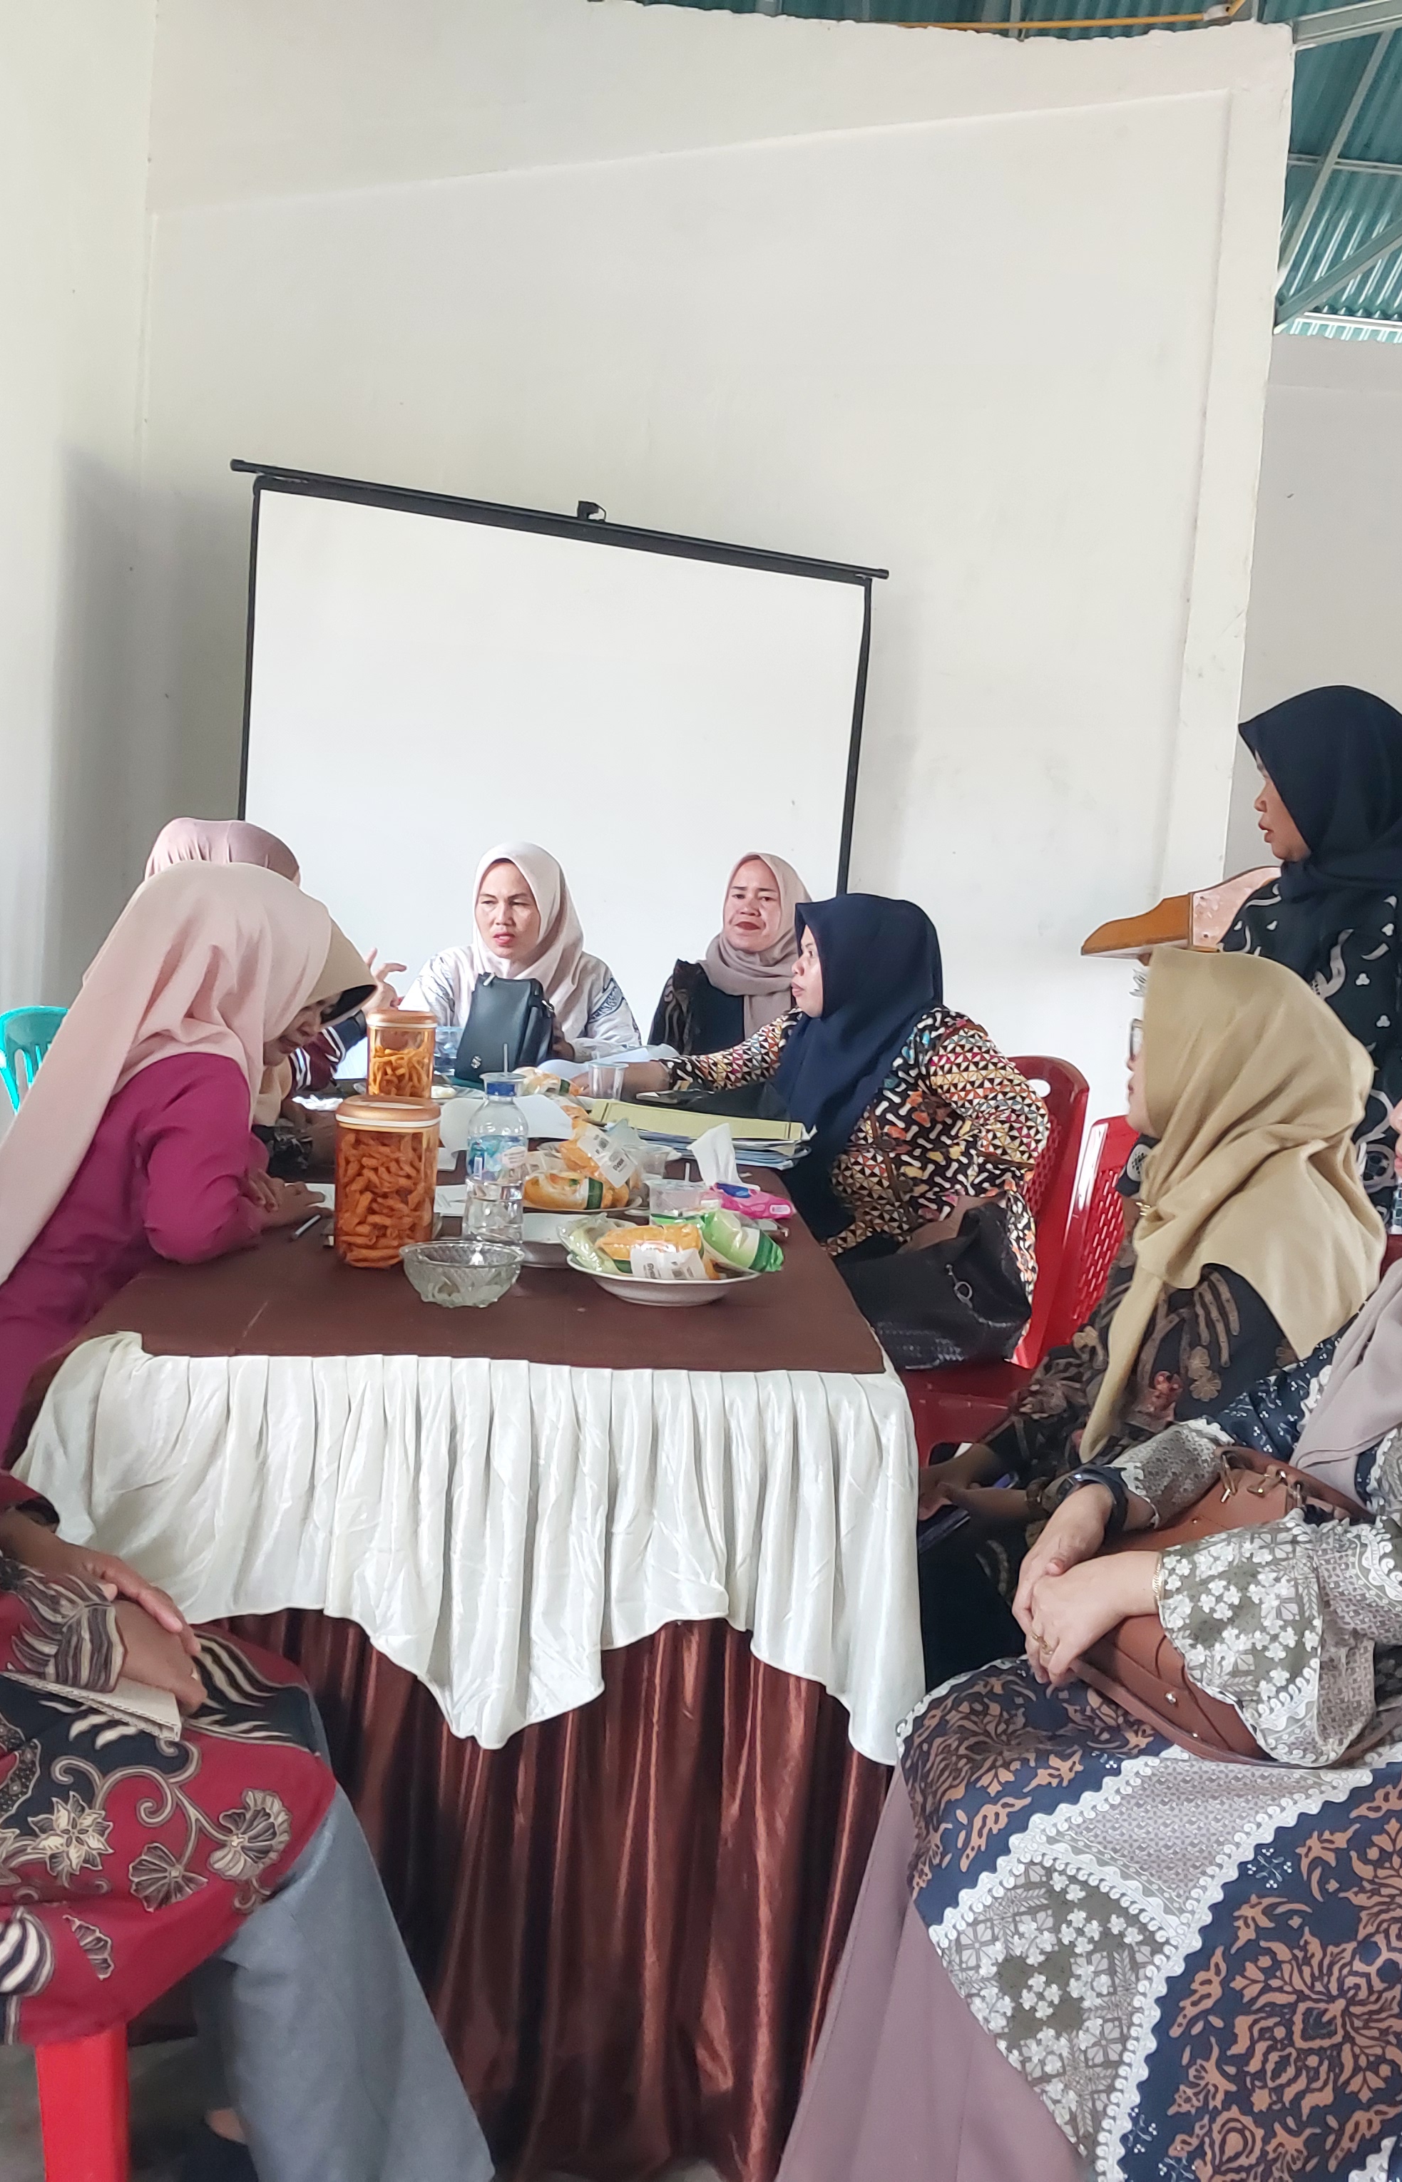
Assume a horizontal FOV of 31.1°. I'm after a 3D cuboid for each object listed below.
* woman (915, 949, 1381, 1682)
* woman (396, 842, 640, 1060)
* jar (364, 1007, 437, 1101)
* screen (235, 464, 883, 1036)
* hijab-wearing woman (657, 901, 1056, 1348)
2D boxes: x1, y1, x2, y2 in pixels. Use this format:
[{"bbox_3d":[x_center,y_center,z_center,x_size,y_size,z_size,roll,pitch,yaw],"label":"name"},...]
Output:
[{"bbox_3d":[0.535,0.397,3.149,0.660,1.170,0.500,4,6,4],"label":"woman"},{"bbox_3d":[-0.379,0.118,5.087,0.500,1.230,0.680,4,6,2],"label":"woman"},{"bbox_3d":[-0.499,-0.028,4.170,0.118,0.180,0.118,4,6,0],"label":"jar"},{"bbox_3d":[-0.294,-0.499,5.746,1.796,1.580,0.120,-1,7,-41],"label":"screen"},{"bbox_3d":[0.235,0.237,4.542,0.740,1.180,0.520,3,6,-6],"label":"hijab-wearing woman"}]

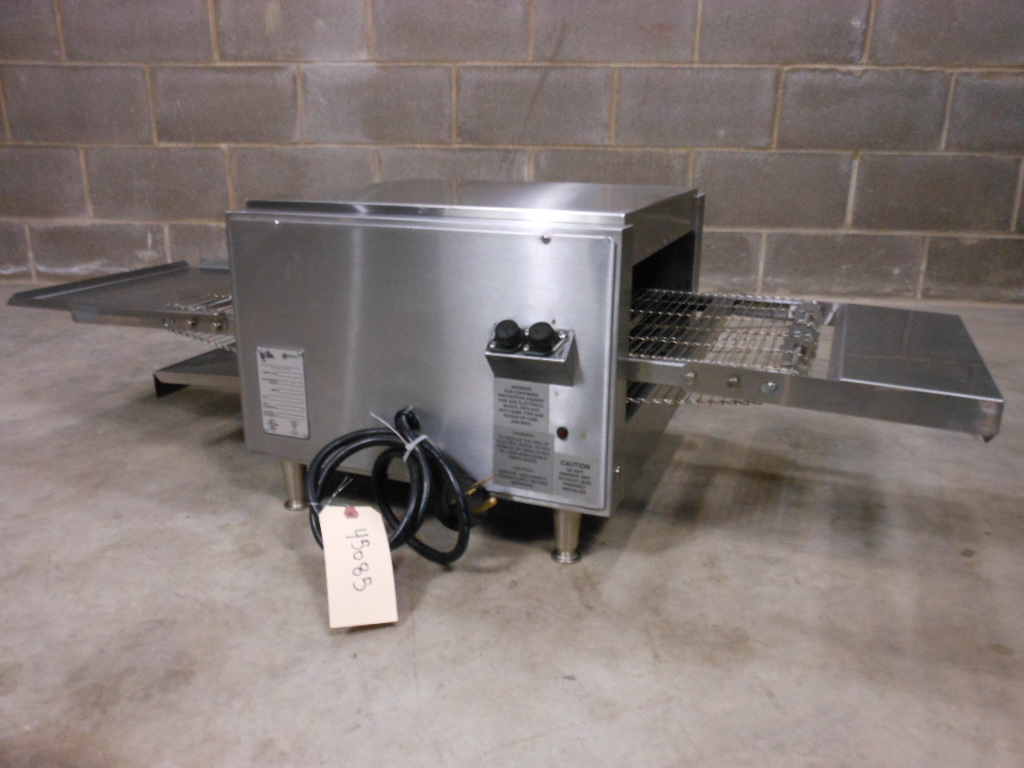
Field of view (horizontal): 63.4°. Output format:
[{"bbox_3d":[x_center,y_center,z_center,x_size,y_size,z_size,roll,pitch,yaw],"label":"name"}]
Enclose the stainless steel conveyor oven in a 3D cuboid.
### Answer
[{"bbox_3d":[-0.067,-0.062,1.044,1.150,0.352,0.480,7,18,20],"label":"stainless steel conveyor oven"}]

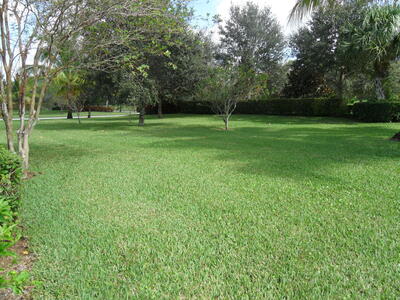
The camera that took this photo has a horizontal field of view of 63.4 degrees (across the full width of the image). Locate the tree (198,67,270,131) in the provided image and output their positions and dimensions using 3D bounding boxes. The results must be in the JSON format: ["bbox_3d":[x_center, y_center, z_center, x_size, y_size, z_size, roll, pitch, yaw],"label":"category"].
[{"bbox_3d":[1.781,-2.888,18.275,4.000,3.560,3.800,0,8,0],"label":"tree"}]

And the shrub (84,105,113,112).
[{"bbox_3d":[-16.025,-6.608,52.091,4.780,1.200,1.800,0,8,0],"label":"shrub"}]

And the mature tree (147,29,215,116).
[{"bbox_3d":[-2.273,-7.202,31.290,7.000,8.360,6.600,0,8,0],"label":"mature tree"}]

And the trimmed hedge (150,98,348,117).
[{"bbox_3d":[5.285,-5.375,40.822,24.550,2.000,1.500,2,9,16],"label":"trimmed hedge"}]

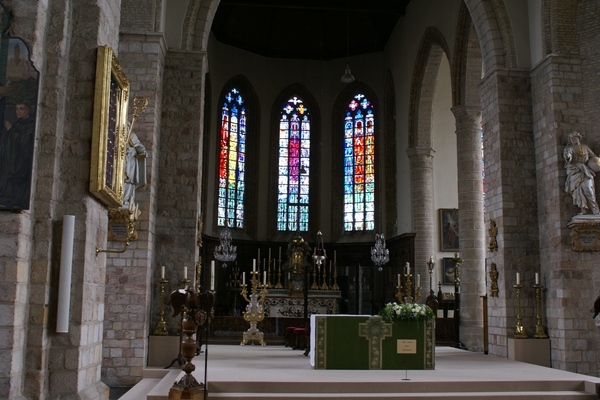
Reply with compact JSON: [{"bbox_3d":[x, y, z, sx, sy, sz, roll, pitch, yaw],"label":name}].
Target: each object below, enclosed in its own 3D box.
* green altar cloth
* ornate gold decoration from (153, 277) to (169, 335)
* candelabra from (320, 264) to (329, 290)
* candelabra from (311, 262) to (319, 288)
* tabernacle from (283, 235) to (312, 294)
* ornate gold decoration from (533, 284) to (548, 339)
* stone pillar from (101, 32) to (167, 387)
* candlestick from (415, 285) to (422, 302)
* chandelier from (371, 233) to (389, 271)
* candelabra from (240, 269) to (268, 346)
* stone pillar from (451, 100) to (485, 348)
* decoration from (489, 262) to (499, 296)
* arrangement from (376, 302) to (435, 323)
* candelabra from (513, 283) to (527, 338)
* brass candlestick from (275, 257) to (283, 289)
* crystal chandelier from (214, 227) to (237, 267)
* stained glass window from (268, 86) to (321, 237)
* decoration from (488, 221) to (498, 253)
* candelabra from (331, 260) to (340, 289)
[{"bbox_3d":[1.349,2.690,12.302,2.240,0.950,0.750,2,-9,-6],"label":"green altar cloth"},{"bbox_3d":[-2.940,2.245,13.697,0.310,1.165,0.310,1,-8,-6],"label":"ornate gold decoration"},{"bbox_3d":[0.946,2.934,24.686,0.270,1.000,0.270,2,-9,-6],"label":"candelabra"},{"bbox_3d":[0.565,2.892,24.650,0.280,1.036,0.270,2,-9,-6],"label":"candelabra"},{"bbox_3d":[-0.100,2.578,25.900,1.150,2.350,0.750,2,-9,-5],"label":"tabernacle"},{"bbox_3d":[5.397,2.507,14.539,0.310,1.194,0.310,2,-9,-6],"label":"ornate gold decoration"},{"bbox_3d":[-3.548,0.122,13.703,1.000,7.273,0.800,1,-8,-6],"label":"stone pillar"},{"bbox_3d":[3.266,2.585,17.873,0.200,0.463,0.200,2,-9,-6],"label":"candlestick"},{"bbox_3d":[2.839,1.843,22.922,0.620,1.322,0.620,2,-9,-6],"label":"chandelier"},{"bbox_3d":[-1.266,2.992,18.088,0.775,2.012,0.600,1,-8,-6],"label":"candelabra"},{"bbox_3d":[4.572,0.669,17.362,0.770,6.474,0.770,1,-8,-6],"label":"stone pillar"},{"bbox_3d":[4.571,1.878,15.354,0.170,0.798,0.400,1,-8,-6],"label":"decoration"},{"bbox_3d":[2.002,2.124,12.214,0.980,0.352,0.420,2,-9,-6],"label":"arrangement"},{"bbox_3d":[4.630,2.352,13.709,0.300,1.123,0.300,1,-8,-6],"label":"candelabra"},{"bbox_3d":[-0.703,2.458,21.976,0.280,1.076,0.280,1,-8,-6],"label":"brass candlestick"},{"bbox_3d":[-2.385,1.488,20.804,0.701,1.255,0.701,1,-8,-6],"label":"crystal chandelier"},{"bbox_3d":[-0.237,-1.658,27.991,2.337,6.900,0.450,2,-9,-6],"label":"stained glass window"},{"bbox_3d":[4.446,0.829,14.972,0.140,0.763,0.270,2,-9,-6],"label":"decoration"},{"bbox_3d":[1.382,2.931,24.734,0.280,1.059,0.270,2,-9,-6],"label":"candelabra"}]

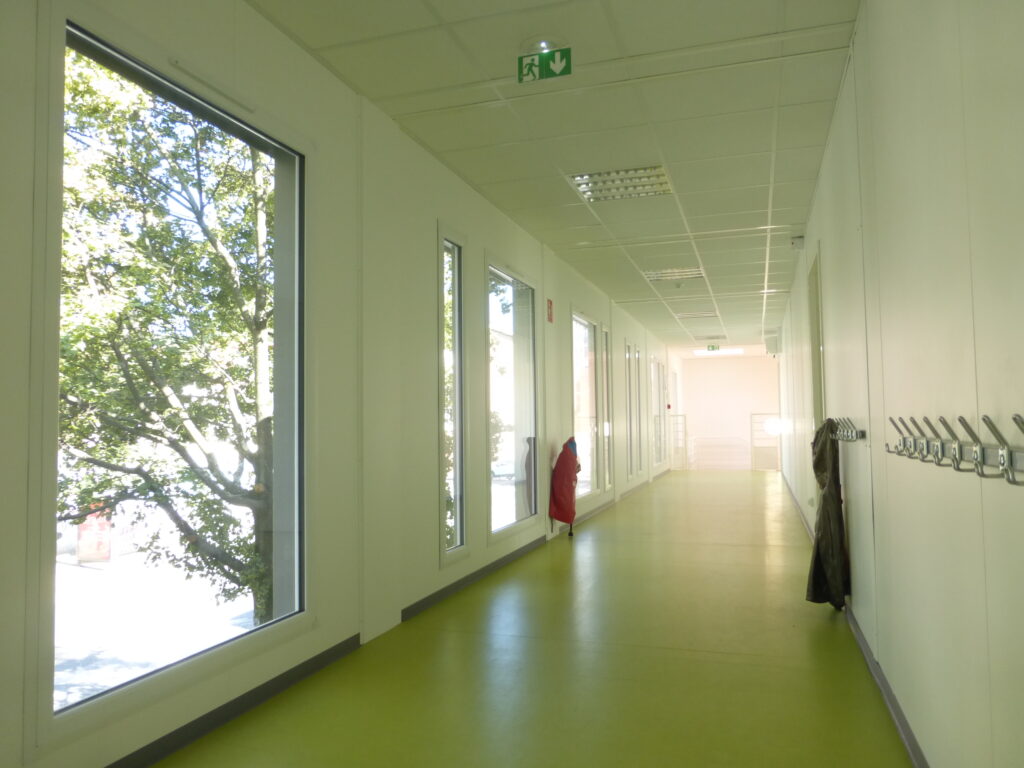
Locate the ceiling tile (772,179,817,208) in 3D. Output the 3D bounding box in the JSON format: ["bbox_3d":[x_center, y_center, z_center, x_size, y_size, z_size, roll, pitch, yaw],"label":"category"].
[{"bbox_3d":[1.890,-1.273,4.773,0.277,0.020,0.598,-1,-3,19],"label":"ceiling tile"}]

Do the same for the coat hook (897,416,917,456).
[{"bbox_3d":[1.035,0.137,1.865,0.044,0.104,0.030,-1,-3,19],"label":"coat hook"}]

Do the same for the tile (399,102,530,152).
[{"bbox_3d":[-0.228,-1.311,3.640,0.588,0.020,0.500,-1,-3,19],"label":"tile"}]

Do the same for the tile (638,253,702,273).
[{"bbox_3d":[1.493,-1.166,6.812,0.600,0.020,0.595,-1,-3,19],"label":"tile"}]

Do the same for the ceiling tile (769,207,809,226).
[{"bbox_3d":[2.054,-1.240,5.259,0.259,0.020,0.464,-1,-3,19],"label":"ceiling tile"}]

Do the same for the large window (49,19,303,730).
[{"bbox_3d":[-1.006,-0.033,2.293,0.080,1.783,1.043,-1,-3,19],"label":"large window"}]

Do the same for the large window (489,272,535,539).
[{"bbox_3d":[-0.004,0.116,5.191,0.080,1.802,1.053,-1,-3,19],"label":"large window"}]

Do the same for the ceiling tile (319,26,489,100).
[{"bbox_3d":[-0.455,-1.336,2.966,0.584,0.020,0.446,-1,-3,19],"label":"ceiling tile"}]

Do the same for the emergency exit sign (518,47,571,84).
[{"bbox_3d":[0.129,-1.240,2.769,0.209,0.103,0.015,-1,-3,19],"label":"emergency exit sign"}]

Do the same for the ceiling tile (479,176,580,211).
[{"bbox_3d":[0.138,-1.266,4.748,0.616,0.020,0.595,-1,-3,19],"label":"ceiling tile"}]

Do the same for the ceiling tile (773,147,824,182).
[{"bbox_3d":[1.686,-1.291,4.193,0.259,0.020,0.604,-1,-3,19],"label":"ceiling tile"}]

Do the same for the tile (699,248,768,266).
[{"bbox_3d":[2.061,-1.180,6.617,0.601,0.020,0.595,-1,-3,19],"label":"tile"}]

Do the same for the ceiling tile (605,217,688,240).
[{"bbox_3d":[1.082,-1.215,5.594,0.588,0.020,0.478,-1,-3,19],"label":"ceiling tile"}]

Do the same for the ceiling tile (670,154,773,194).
[{"bbox_3d":[1.280,-1.293,4.354,0.601,0.020,0.595,-1,-3,19],"label":"ceiling tile"}]

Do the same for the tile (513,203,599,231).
[{"bbox_3d":[0.334,-1.237,5.311,0.616,0.020,0.598,-1,-3,19],"label":"tile"}]

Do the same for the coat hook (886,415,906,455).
[{"bbox_3d":[1.076,0.144,1.993,0.051,0.105,0.030,-1,-3,19],"label":"coat hook"}]

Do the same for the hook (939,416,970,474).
[{"bbox_3d":[0.882,0.116,1.432,0.055,0.112,0.030,-1,-3,19],"label":"hook"}]

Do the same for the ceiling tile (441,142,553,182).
[{"bbox_3d":[-0.054,-1.280,4.126,0.584,0.020,0.600,-1,-3,19],"label":"ceiling tile"}]

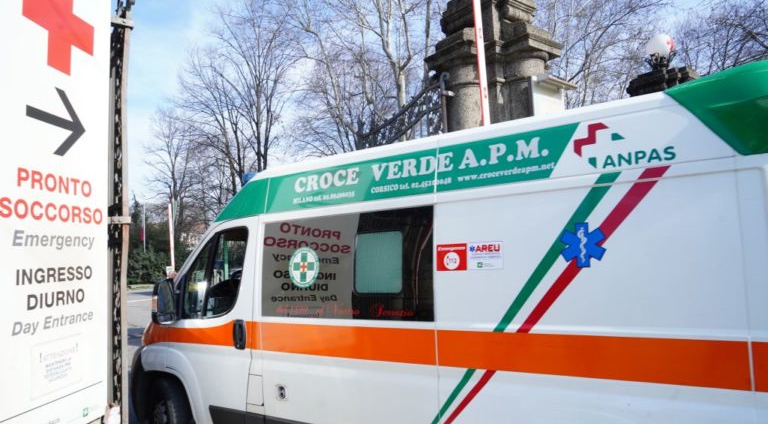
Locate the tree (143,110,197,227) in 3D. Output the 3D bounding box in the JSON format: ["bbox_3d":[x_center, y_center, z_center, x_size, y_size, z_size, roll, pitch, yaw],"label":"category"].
[{"bbox_3d":[-16.674,-1.127,40.032,4.900,14.620,4.900,-3,-5,0],"label":"tree"}]

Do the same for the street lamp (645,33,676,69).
[{"bbox_3d":[5.548,-3.221,10.274,0.540,0.720,0.540,2,-7,-37],"label":"street lamp"}]

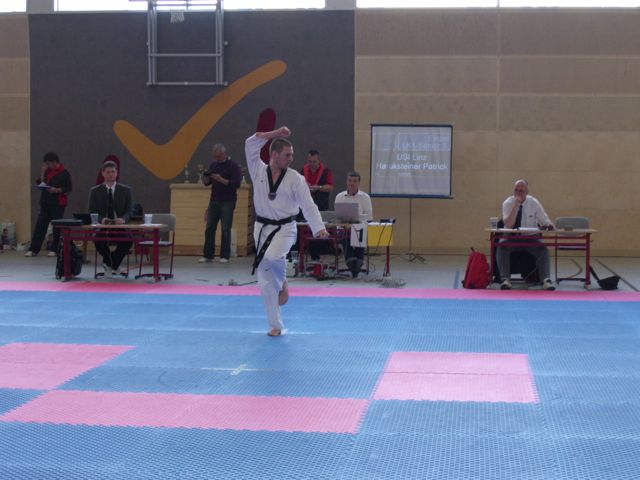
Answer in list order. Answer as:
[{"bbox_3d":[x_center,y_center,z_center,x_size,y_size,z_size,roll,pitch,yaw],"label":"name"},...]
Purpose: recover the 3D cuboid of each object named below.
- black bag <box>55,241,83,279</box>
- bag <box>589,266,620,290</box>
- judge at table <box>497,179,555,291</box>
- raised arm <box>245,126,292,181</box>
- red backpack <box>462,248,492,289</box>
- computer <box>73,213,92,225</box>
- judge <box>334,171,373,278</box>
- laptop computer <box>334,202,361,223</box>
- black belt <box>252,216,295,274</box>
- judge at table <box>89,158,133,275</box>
[{"bbox_3d":[-3.119,0.245,15.600,0.250,0.470,0.320,2,4,23],"label":"black bag"},{"bbox_3d":[3.336,0.451,14.750,0.360,0.270,0.220,1,3,6],"label":"bag"},{"bbox_3d":[2.460,-0.088,15.100,0.660,1.290,0.980,1,3,9],"label":"judge at table"},{"bbox_3d":[-0.424,-0.707,10.300,0.380,0.440,0.260,0,3,-6],"label":"raised arm"},{"bbox_3d":[1.849,0.337,14.850,0.250,0.470,0.300,2,4,25],"label":"red backpack"},{"bbox_3d":[-2.965,-0.268,15.800,0.310,0.160,0.250,1,3,18],"label":"computer"},{"bbox_3d":[0.445,-0.221,16.450,0.520,1.370,0.900,0,3,3],"label":"judge"},{"bbox_3d":[0.360,-0.357,16.400,0.330,0.250,0.290,1,3,6],"label":"laptop computer"},{"bbox_3d":[-0.382,0.042,10.300,0.345,0.460,0.300,0,3,-2],"label":"black belt"},{"bbox_3d":[-2.675,-0.277,16.100,0.530,1.430,0.760,0,3,-6],"label":"judge at table"}]

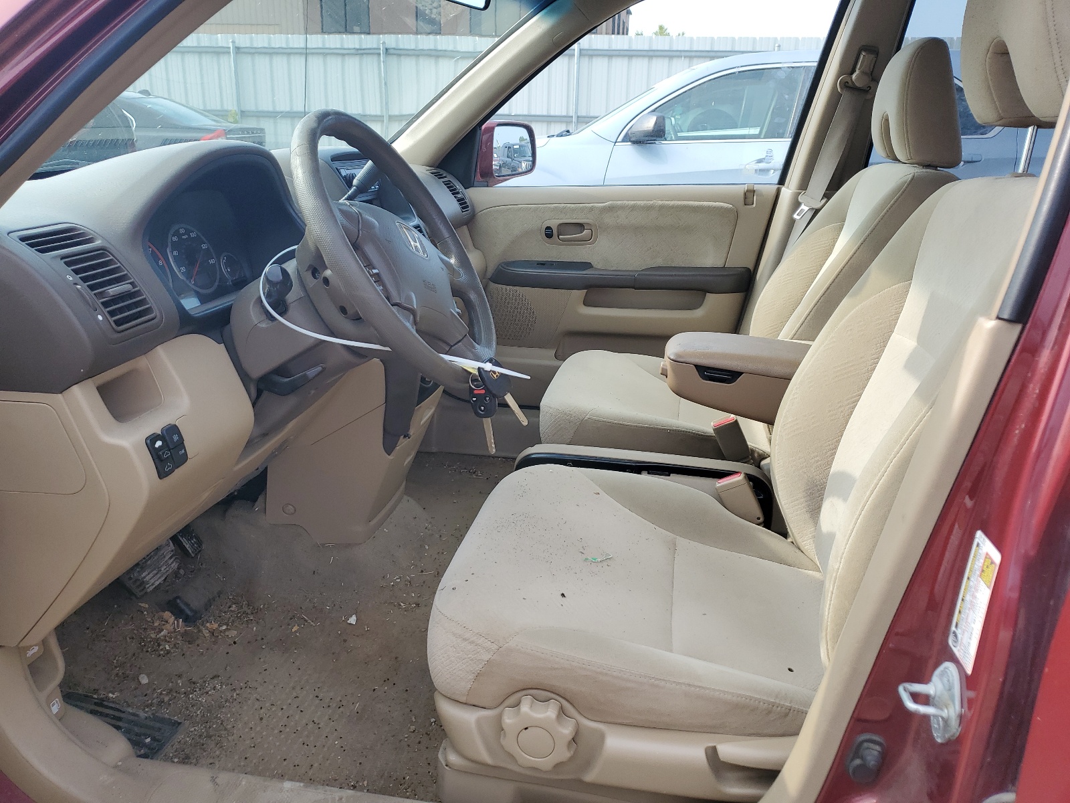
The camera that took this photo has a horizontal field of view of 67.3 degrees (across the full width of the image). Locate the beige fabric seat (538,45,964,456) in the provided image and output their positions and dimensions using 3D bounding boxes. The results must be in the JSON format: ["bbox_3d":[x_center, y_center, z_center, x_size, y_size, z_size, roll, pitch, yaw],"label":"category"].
[{"bbox_3d":[0.426,-0.224,1.621,0.770,0.930,0.530,3,19,12],"label":"beige fabric seat"}]

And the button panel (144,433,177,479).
[{"bbox_3d":[-0.411,0.060,0.879,0.015,0.049,0.026,-8,17,15],"label":"button panel"}]

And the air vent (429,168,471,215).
[{"bbox_3d":[-0.209,-0.503,1.927,0.050,0.135,0.085,-33,9,21],"label":"air vent"}]

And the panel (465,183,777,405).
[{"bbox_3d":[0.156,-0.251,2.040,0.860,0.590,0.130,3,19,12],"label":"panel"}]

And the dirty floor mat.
[{"bbox_3d":[-0.294,0.302,1.585,0.700,0.140,1.250,3,19,12],"label":"dirty floor mat"}]

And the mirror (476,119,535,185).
[{"bbox_3d":[-0.106,-0.684,2.220,0.120,0.180,0.220,10,22,30],"label":"mirror"}]

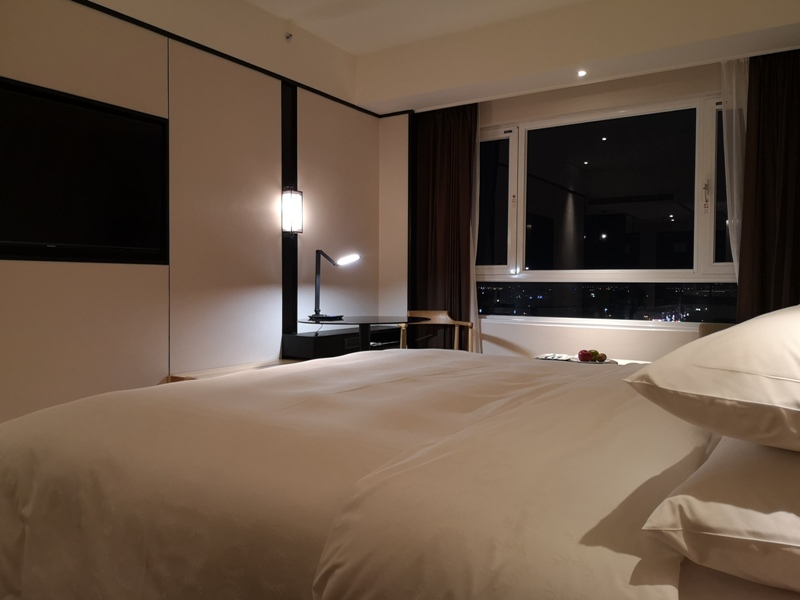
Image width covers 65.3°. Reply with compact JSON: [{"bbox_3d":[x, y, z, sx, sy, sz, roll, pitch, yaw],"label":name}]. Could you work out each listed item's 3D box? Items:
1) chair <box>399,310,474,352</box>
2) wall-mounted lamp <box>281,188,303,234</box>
[{"bbox_3d":[0.226,0.476,4.395,0.530,0.777,0.510,0,2,-4],"label":"chair"},{"bbox_3d":[-0.674,-0.557,3.931,0.085,0.288,0.105,1,2,33],"label":"wall-mounted lamp"}]

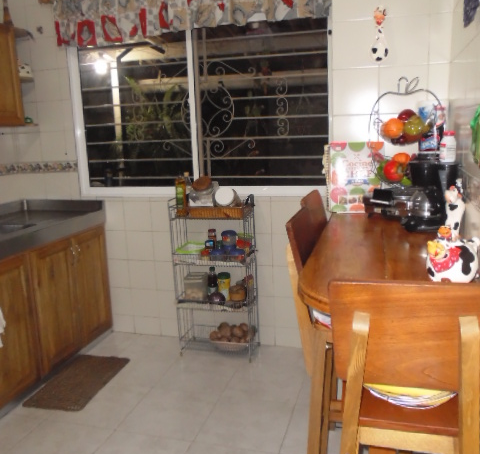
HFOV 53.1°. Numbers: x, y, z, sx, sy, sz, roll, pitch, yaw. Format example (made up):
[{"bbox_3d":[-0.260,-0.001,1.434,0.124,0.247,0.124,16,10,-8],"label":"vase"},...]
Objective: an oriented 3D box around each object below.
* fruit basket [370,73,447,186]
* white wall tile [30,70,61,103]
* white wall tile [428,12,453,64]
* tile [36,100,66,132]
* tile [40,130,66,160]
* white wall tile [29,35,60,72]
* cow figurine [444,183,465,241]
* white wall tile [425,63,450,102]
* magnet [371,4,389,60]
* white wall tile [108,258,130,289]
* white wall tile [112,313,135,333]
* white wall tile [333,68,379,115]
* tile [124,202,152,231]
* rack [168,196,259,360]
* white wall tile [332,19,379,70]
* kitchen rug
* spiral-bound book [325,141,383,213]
[{"bbox_3d":[0.707,-0.357,2.044,0.305,0.540,0.220,1,12,17],"label":"fruit basket"},{"bbox_3d":[-1.281,-0.945,3.213,0.203,0.203,0.010,1,11,16],"label":"white wall tile"},{"bbox_3d":[0.848,-0.797,2.032,0.088,0.203,0.010,1,11,16],"label":"white wall tile"},{"bbox_3d":[-1.273,-0.746,3.252,0.203,0.203,0.010,1,11,16],"label":"tile"},{"bbox_3d":[-1.285,-0.554,3.324,0.200,0.200,0.010,1,12,17],"label":"tile"},{"bbox_3d":[-1.307,-1.154,3.205,0.200,0.200,0.010,1,12,17],"label":"white wall tile"},{"bbox_3d":[0.737,-0.049,1.638,0.060,0.192,0.052,-4,11,-10],"label":"cow figurine"},{"bbox_3d":[0.858,-0.601,2.082,0.093,0.200,0.010,1,12,17],"label":"white wall tile"},{"bbox_3d":[0.610,-0.838,2.087,0.078,0.235,0.030,1,12,17],"label":"magnet"},{"bbox_3d":[-0.861,0.324,3.381,0.200,0.200,0.010,1,12,17],"label":"white wall tile"},{"bbox_3d":[-0.833,0.688,3.415,0.183,0.129,0.010,1,11,16],"label":"white wall tile"},{"bbox_3d":[0.527,-0.614,2.184,0.203,0.203,0.010,1,12,17],"label":"white wall tile"},{"bbox_3d":[-0.678,-0.070,3.213,0.203,0.203,0.010,1,11,16],"label":"tile"},{"bbox_3d":[-0.140,0.306,2.950,0.475,0.980,0.245,1,12,17],"label":"rack"},{"bbox_3d":[0.519,-0.813,2.143,0.203,0.204,0.010,1,12,17],"label":"white wall tile"},{"bbox_3d":[-0.927,0.890,2.801,0.365,0.010,0.600,0,11,12],"label":"kitchen rug"},{"bbox_3d":[0.527,-0.227,2.211,0.258,0.324,0.030,1,5,17],"label":"spiral-bound book"}]

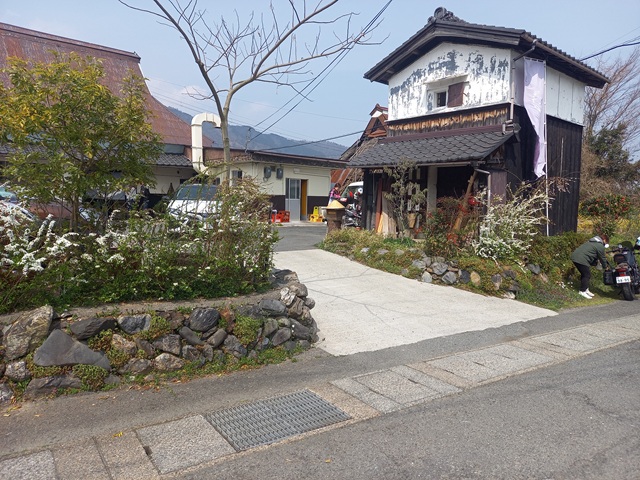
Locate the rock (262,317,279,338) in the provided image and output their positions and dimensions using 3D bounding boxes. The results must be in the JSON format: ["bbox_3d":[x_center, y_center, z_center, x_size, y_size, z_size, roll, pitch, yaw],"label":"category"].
[{"bbox_3d":[-0.529,0.948,4.963,0.156,0.204,0.161,-2,6,-35],"label":"rock"}]

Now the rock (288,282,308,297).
[{"bbox_3d":[-0.249,0.574,5.360,0.180,0.150,0.210,6,8,45],"label":"rock"}]

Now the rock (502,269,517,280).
[{"bbox_3d":[3.362,0.612,8.200,0.250,0.200,0.200,3,6,20],"label":"rock"}]

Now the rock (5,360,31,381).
[{"bbox_3d":[-2.618,1.129,4.000,0.210,0.170,0.170,-2,6,-22],"label":"rock"}]

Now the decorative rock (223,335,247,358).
[{"bbox_3d":[-0.948,1.180,5.122,0.257,0.245,0.199,-2,6,-23],"label":"decorative rock"}]

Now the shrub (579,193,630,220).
[{"bbox_3d":[9.118,-1.065,14.800,1.550,0.880,1.300,3,5,27],"label":"shrub"}]

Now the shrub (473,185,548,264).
[{"bbox_3d":[4.122,-0.357,10.000,1.500,1.600,1.250,3,6,22],"label":"shrub"}]

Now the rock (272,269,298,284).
[{"bbox_3d":[-0.448,0.474,6.000,0.320,0.190,0.250,-3,7,-35],"label":"rock"}]

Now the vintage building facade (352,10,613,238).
[{"bbox_3d":[4.716,-2.952,13.491,6.600,5.800,4.550,-4,7,-42],"label":"vintage building facade"}]

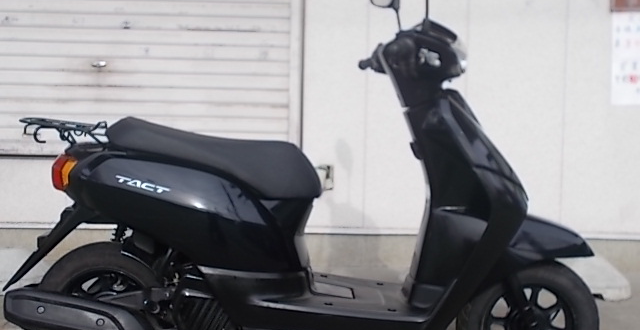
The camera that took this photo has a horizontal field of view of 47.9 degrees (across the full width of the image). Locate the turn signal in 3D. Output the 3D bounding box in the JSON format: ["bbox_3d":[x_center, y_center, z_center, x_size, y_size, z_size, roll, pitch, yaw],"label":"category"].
[{"bbox_3d":[-0.663,0.021,1.877,0.070,0.097,0.090,0,4,-16],"label":"turn signal"}]

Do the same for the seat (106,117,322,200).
[{"bbox_3d":[-0.288,-0.021,1.997,0.600,0.210,0.270,1,4,-5],"label":"seat"}]

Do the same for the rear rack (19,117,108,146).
[{"bbox_3d":[-0.688,-0.093,1.957,0.225,0.070,0.210,1,4,-5],"label":"rear rack"}]

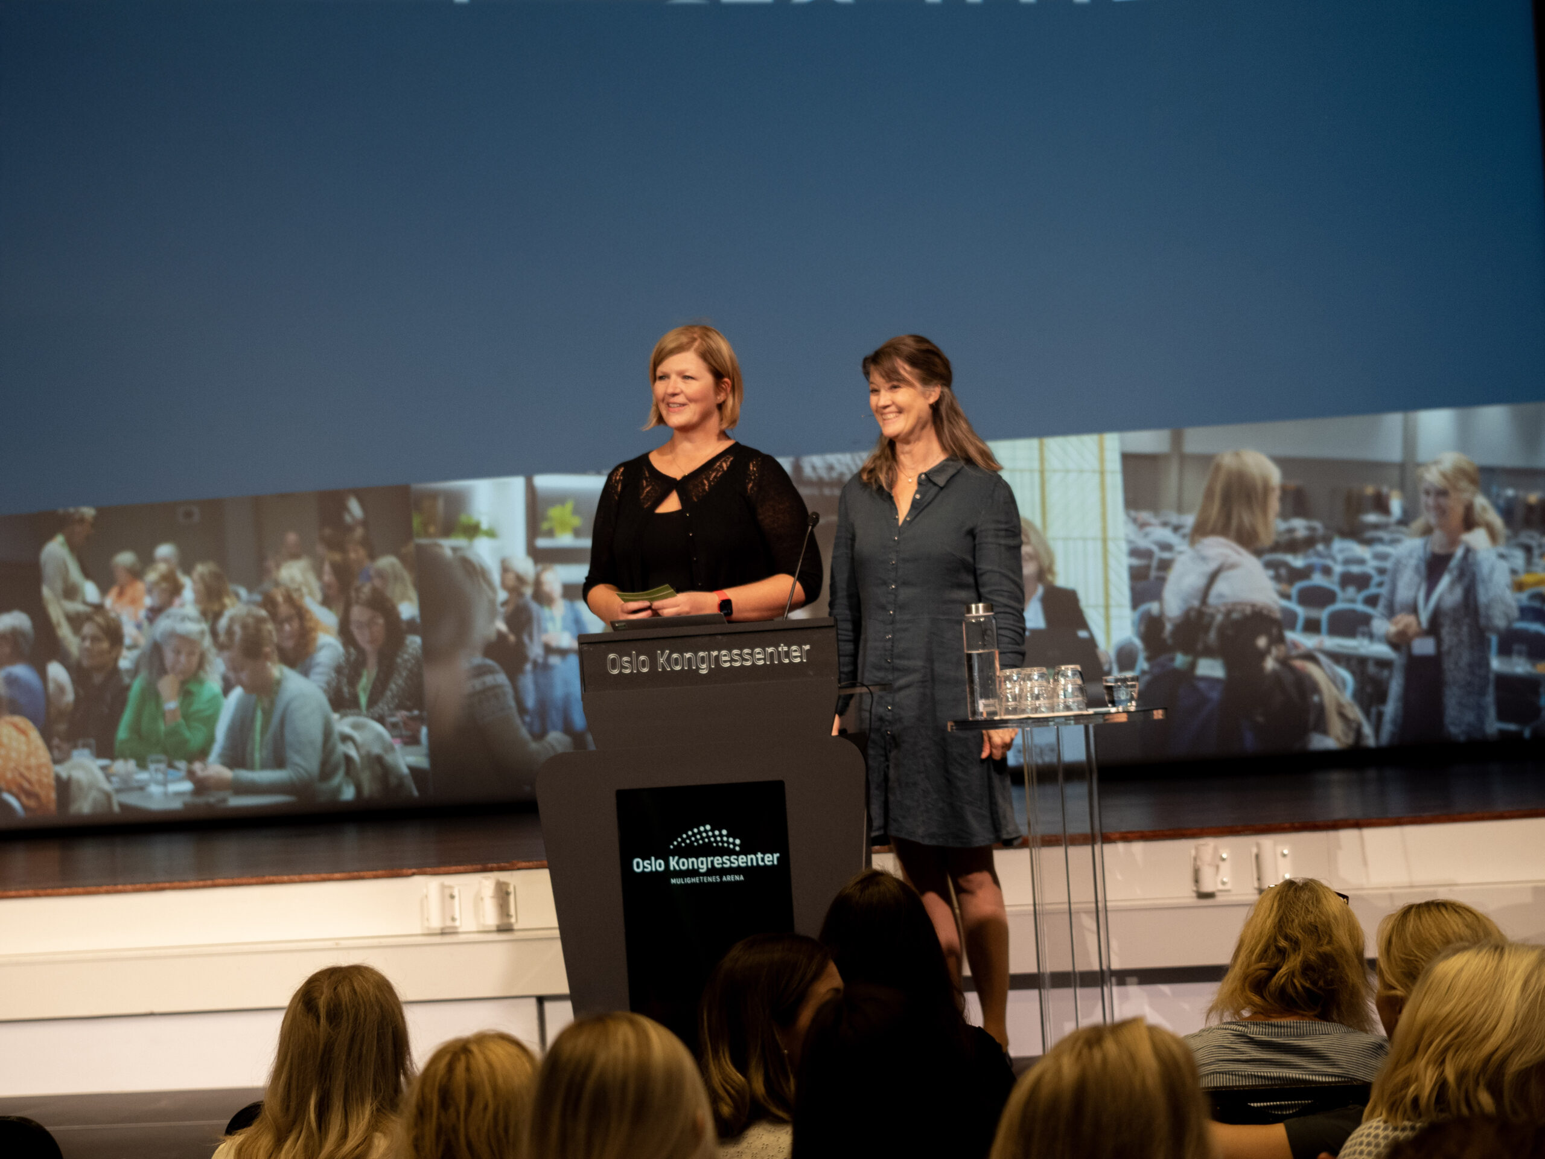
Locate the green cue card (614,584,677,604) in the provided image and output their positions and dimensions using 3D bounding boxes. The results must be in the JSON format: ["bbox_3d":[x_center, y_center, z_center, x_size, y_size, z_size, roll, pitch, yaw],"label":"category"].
[{"bbox_3d":[-0.284,0.039,12.050,0.148,0.012,0.105,-4,-41,18],"label":"green cue card"}]

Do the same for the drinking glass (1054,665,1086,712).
[{"bbox_3d":[0.665,0.243,11.940,0.076,0.106,0.076,-4,-1,0],"label":"drinking glass"}]

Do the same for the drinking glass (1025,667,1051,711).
[{"bbox_3d":[0.594,0.248,11.970,0.075,0.103,0.075,-4,-1,0],"label":"drinking glass"}]

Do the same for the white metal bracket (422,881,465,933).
[{"bbox_3d":[-0.835,0.829,13.600,0.095,0.120,0.055,-4,-1,18],"label":"white metal bracket"}]

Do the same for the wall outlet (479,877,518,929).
[{"bbox_3d":[-0.695,0.817,13.550,0.095,0.120,0.055,-4,-1,18],"label":"wall outlet"}]

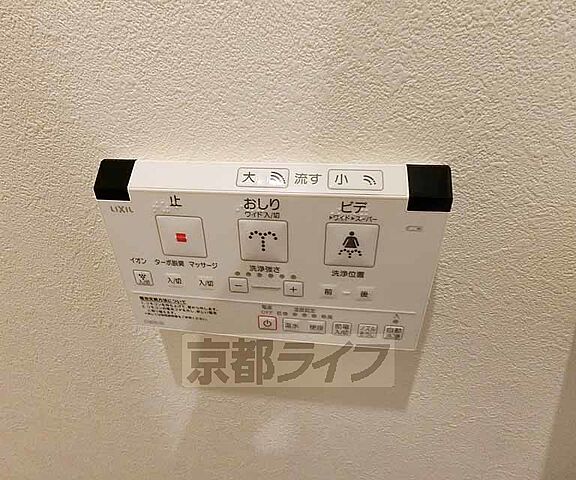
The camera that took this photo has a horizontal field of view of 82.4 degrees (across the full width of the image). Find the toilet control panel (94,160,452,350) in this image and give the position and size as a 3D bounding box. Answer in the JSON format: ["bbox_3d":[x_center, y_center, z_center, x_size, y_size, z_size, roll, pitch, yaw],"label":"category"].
[{"bbox_3d":[-0.013,0.012,0.213,0.205,0.118,0.026,3,32,7],"label":"toilet control panel"}]

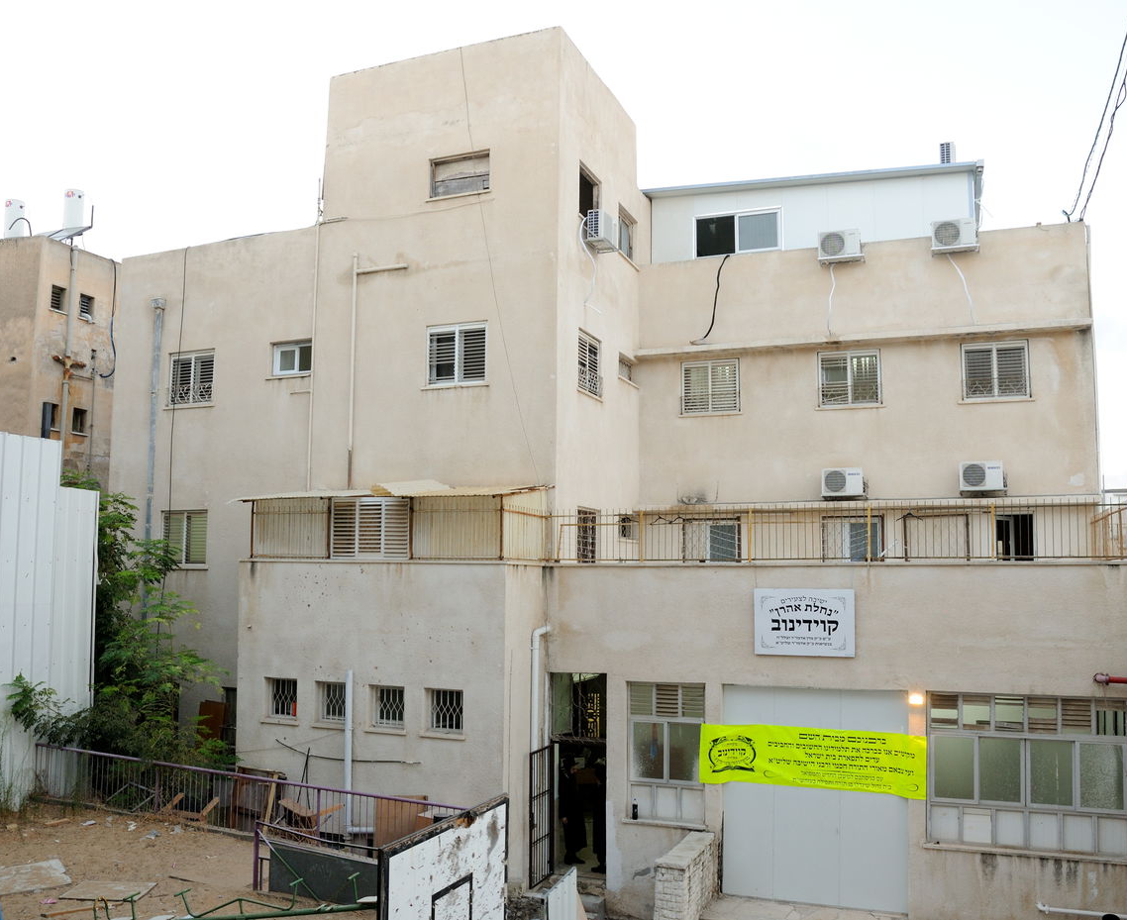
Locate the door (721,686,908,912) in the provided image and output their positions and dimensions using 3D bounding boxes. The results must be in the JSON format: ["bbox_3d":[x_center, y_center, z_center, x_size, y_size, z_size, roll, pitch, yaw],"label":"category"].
[{"bbox_3d":[3.490,4.770,13.600,2.600,3.050,0.120,-2,-6,22],"label":"door"}]

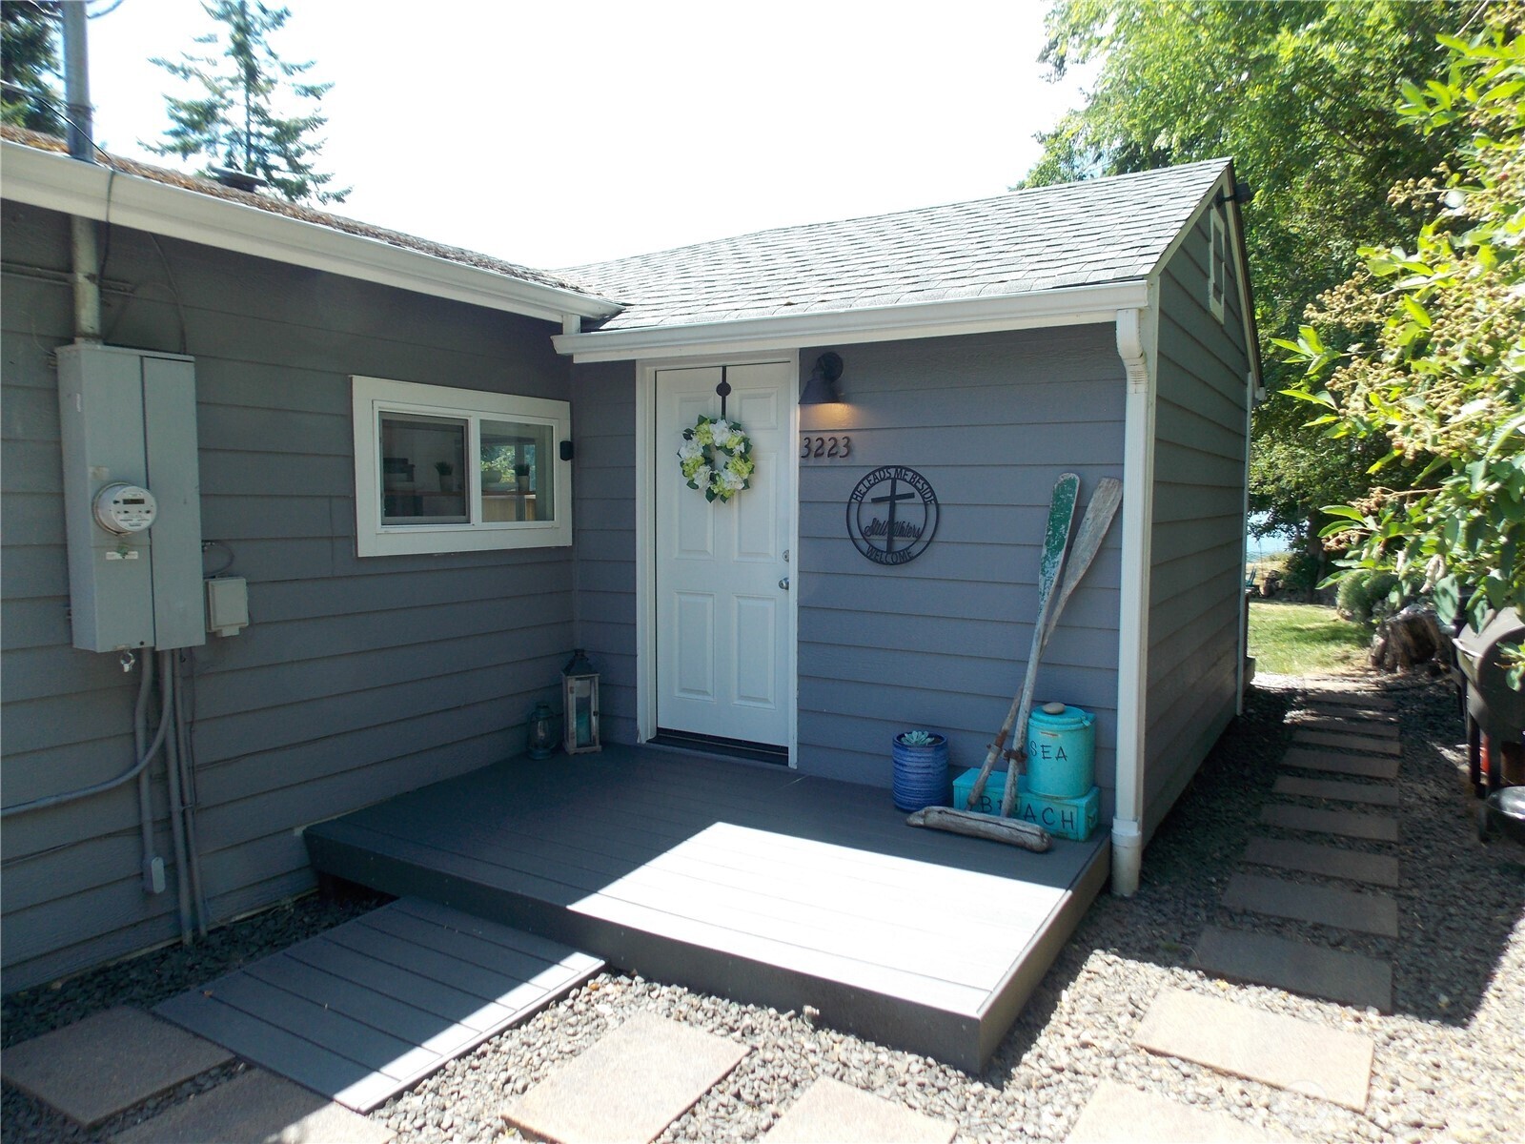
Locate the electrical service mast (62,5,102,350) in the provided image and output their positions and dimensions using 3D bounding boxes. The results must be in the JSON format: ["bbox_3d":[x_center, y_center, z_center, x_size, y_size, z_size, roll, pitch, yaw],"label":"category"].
[{"bbox_3d":[-2.334,-1.486,3.460,0.070,1.420,0.070,3,5,31],"label":"electrical service mast"}]

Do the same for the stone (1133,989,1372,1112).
[{"bbox_3d":[1.474,1.434,3.041,0.602,0.045,0.420,3,5,32],"label":"stone"}]

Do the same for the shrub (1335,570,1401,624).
[{"bbox_3d":[8.327,0.351,13.900,0.850,0.720,0.850,3,5,31],"label":"shrub"}]

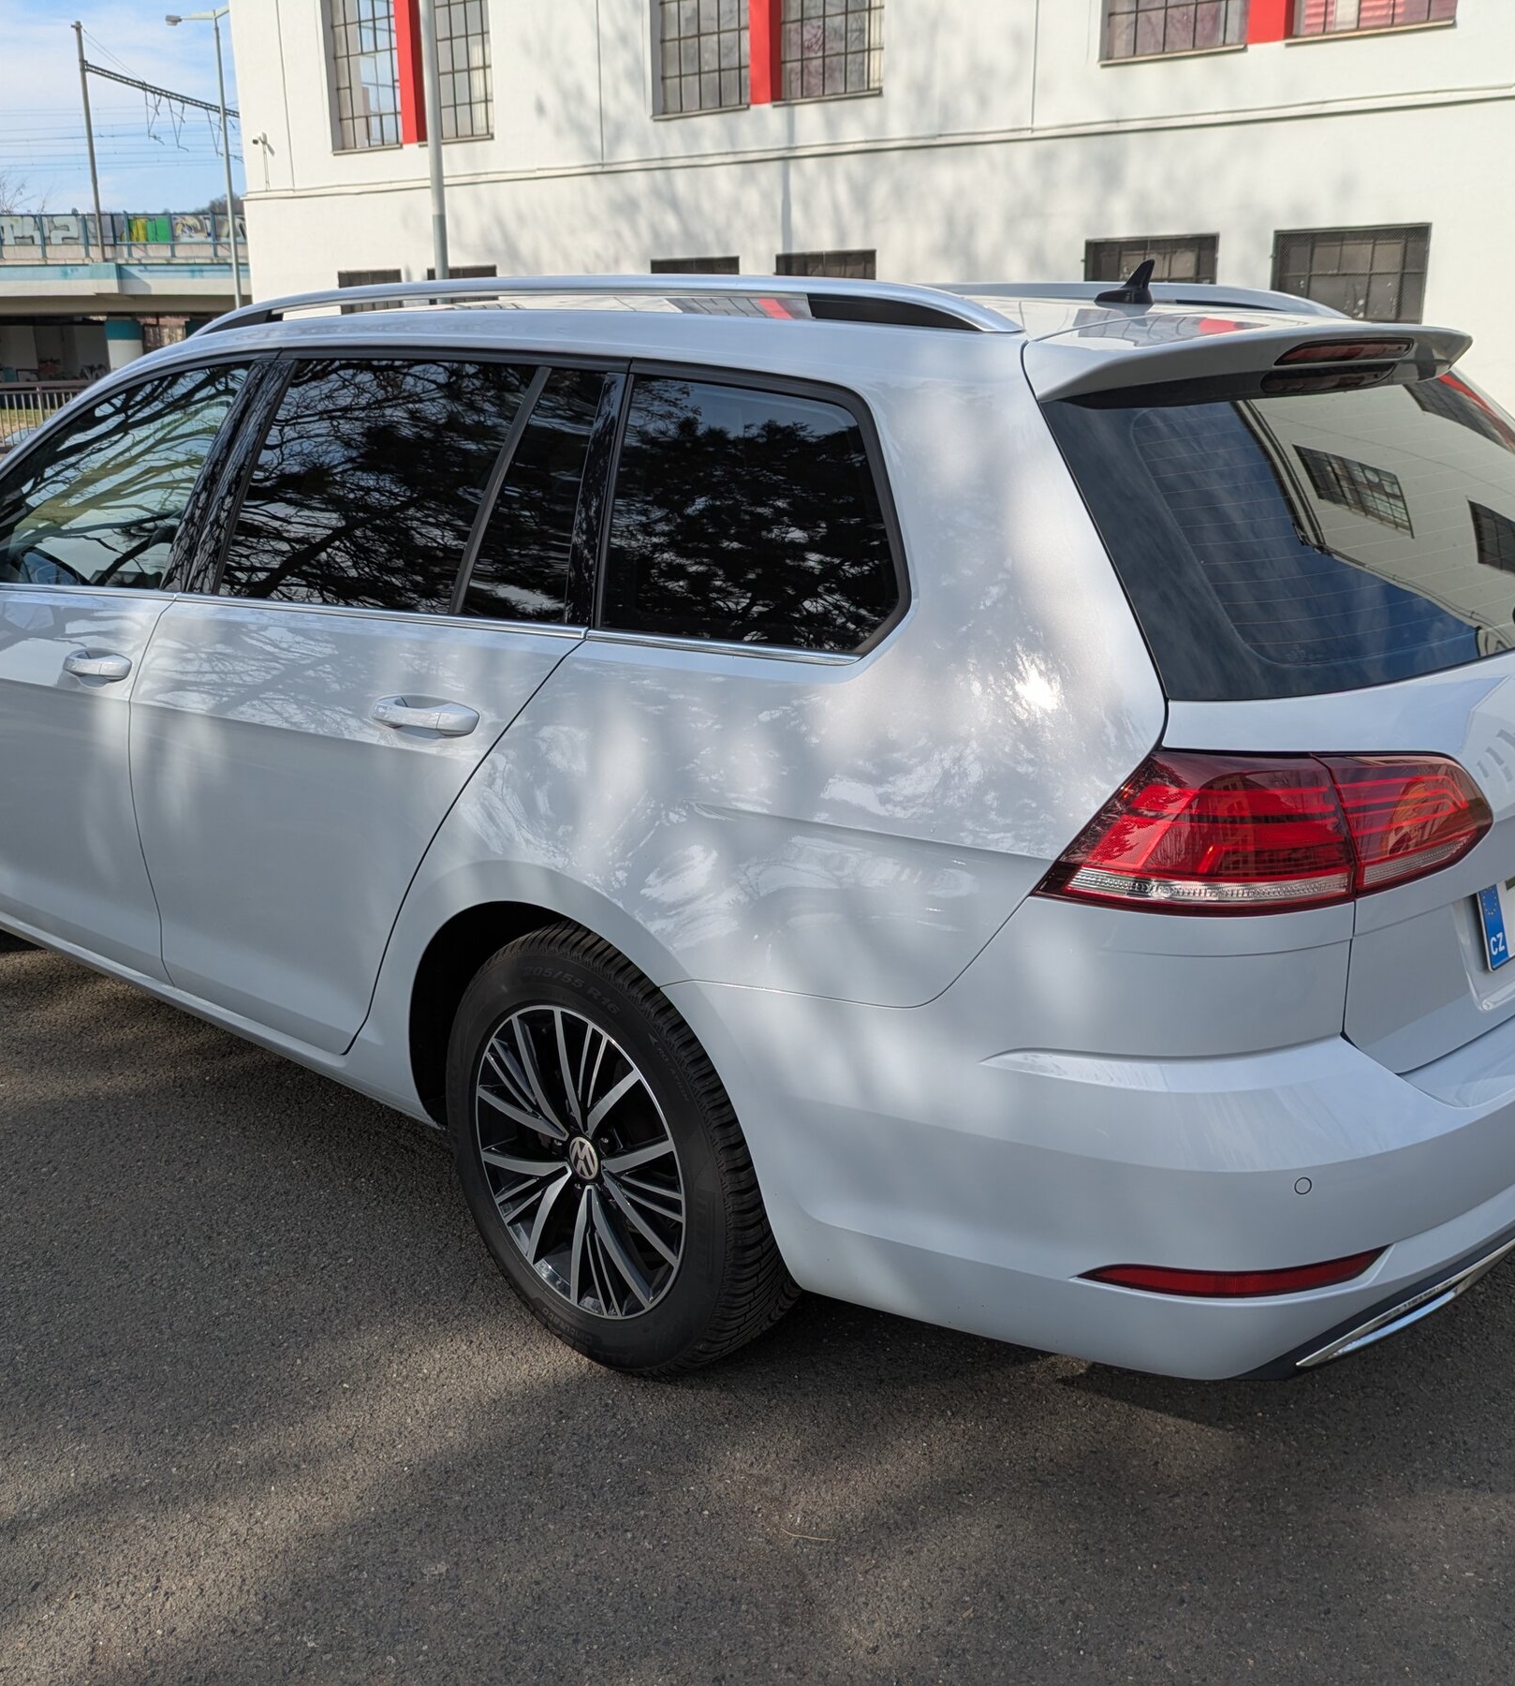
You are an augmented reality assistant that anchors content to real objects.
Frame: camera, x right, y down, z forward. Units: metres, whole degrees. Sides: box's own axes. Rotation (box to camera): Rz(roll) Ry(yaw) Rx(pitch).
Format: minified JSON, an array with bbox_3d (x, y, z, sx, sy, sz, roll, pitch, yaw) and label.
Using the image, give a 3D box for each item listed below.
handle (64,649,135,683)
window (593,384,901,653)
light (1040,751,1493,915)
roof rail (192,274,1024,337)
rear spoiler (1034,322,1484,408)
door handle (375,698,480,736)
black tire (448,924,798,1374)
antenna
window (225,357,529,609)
[{"bbox_3d":[-1.150,-0.304,2.828,0.220,0.040,0.048,9,19,43],"label":"handle"},{"bbox_3d":[-0.017,-0.395,1.920,0.496,0.332,0.055,13,-4,38],"label":"window"},{"bbox_3d":[0.532,-0.040,1.581,0.512,0.146,0.189,-13,20,-32],"label":"light"},{"bbox_3d":[-0.380,-0.779,2.377,1.850,0.093,0.060,14,23,41],"label":"roof rail"},{"bbox_3d":[0.684,-0.648,2.142,0.235,0.103,1.150,14,23,41],"label":"rear spoiler"},{"bbox_3d":[-0.449,-0.171,2.189,0.220,0.040,0.048,9,19,43],"label":"door handle"},{"bbox_3d":[-0.182,0.414,2.287,0.632,0.628,0.210,14,23,41],"label":"black tire"},{"bbox_3d":[0.523,-0.794,2.309,0.092,0.063,0.032,15,22,42],"label":"antenna"},{"bbox_3d":[-0.590,-0.543,2.422,0.660,0.360,0.030,15,1,42],"label":"window"}]

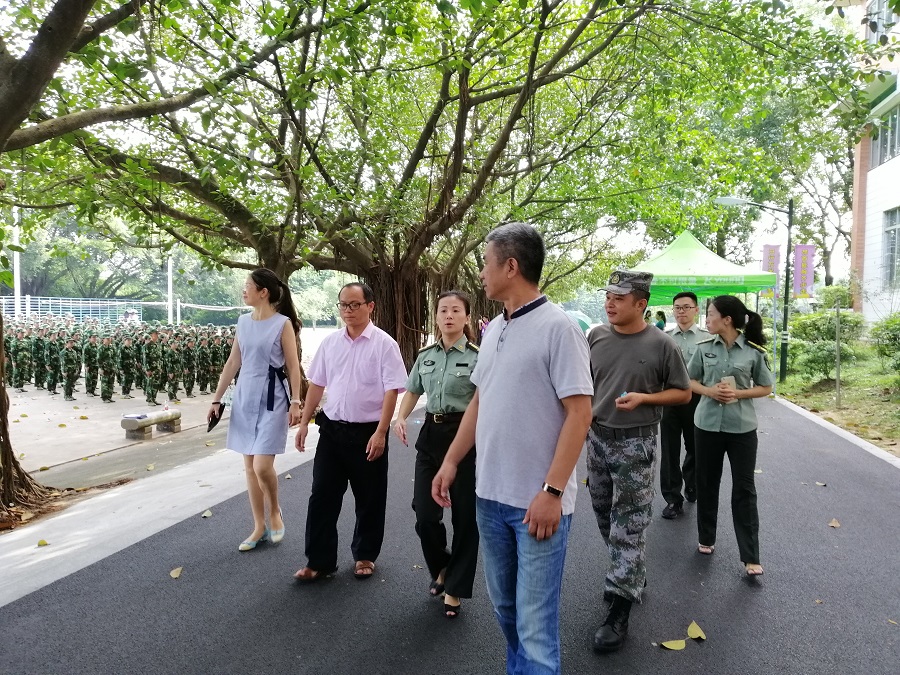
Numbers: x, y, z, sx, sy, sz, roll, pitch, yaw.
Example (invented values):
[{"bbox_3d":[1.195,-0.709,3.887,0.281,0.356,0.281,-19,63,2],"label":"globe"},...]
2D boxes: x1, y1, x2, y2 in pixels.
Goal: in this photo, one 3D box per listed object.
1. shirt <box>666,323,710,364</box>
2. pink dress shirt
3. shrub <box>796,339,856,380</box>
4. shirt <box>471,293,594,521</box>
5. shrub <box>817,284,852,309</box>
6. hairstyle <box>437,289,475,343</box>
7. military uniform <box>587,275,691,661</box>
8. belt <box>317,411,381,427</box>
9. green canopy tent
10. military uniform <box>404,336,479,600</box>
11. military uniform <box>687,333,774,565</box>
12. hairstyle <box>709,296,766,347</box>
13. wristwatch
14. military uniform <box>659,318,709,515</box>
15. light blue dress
[{"bbox_3d":[1.840,0.120,5.240,0.500,0.480,0.280,1,2,17],"label":"shirt"},{"bbox_3d":[-0.525,0.193,3.840,0.550,0.580,0.310,1,2,8],"label":"pink dress shirt"},{"bbox_3d":[8.080,0.470,14.500,1.350,0.880,1.250,1,2,15],"label":"shrub"},{"bbox_3d":[0.246,0.215,2.150,0.500,0.700,0.310,2,3,41],"label":"shirt"},{"bbox_3d":[13.651,-1.456,24.000,1.300,0.900,1.200,1,2,14],"label":"shrub"},{"bbox_3d":[0.034,-0.110,3.550,0.190,0.270,0.230,1,2,12],"label":"hairstyle"},{"bbox_3d":[0.888,0.530,3.200,0.540,1.710,0.560,1,2,22],"label":"military uniform"},{"bbox_3d":[-0.565,0.478,3.920,0.370,0.060,0.270,1,2,14],"label":"belt"},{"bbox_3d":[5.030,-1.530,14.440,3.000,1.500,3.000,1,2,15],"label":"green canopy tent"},{"bbox_3d":[-0.034,0.666,3.490,0.440,1.340,0.440,1,2,14],"label":"military uniform"},{"bbox_3d":[1.687,0.659,4.050,0.500,1.370,0.420,1,2,22],"label":"military uniform"},{"bbox_3d":[1.770,-0.104,4.150,0.330,0.320,0.200,1,2,6],"label":"hairstyle"},{"bbox_3d":[0.326,0.488,2.170,0.068,0.024,0.055,22,-11,3],"label":"wristwatch"},{"bbox_3d":[1.847,0.594,5.280,0.480,1.450,0.420,1,2,15],"label":"military uniform"},{"bbox_3d":[-1.176,0.282,4.150,0.410,0.870,0.330,1,2,18],"label":"light blue dress"}]

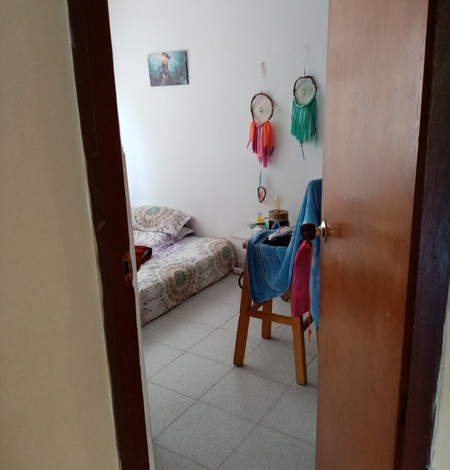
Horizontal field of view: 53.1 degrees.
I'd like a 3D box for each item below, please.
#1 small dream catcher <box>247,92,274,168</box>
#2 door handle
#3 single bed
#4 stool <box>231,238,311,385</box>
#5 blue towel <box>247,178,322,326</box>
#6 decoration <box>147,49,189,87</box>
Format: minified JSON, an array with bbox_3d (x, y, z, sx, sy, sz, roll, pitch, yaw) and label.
[{"bbox_3d":[0.288,-0.828,3.614,0.215,0.590,0.040,8,18,33],"label":"small dream catcher"},{"bbox_3d":[0.262,-0.010,1.317,0.078,0.060,0.060,-2,15,0],"label":"door handle"},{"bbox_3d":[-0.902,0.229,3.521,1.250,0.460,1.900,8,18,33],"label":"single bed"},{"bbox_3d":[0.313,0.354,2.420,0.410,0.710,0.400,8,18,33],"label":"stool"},{"bbox_3d":[0.317,0.042,2.195,0.420,0.640,0.280,8,18,33],"label":"blue towel"},{"bbox_3d":[-0.512,-1.463,3.979,0.430,0.280,0.025,8,18,33],"label":"decoration"}]

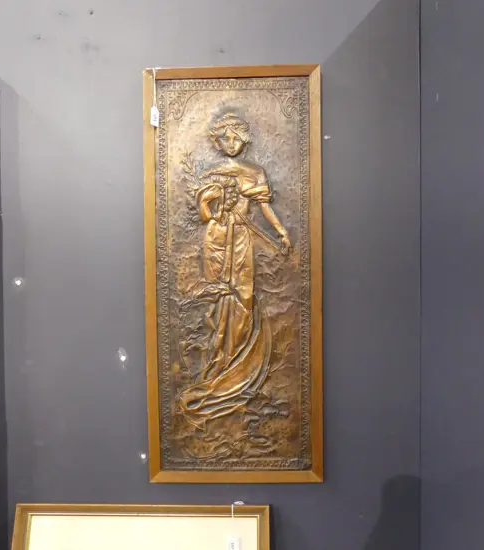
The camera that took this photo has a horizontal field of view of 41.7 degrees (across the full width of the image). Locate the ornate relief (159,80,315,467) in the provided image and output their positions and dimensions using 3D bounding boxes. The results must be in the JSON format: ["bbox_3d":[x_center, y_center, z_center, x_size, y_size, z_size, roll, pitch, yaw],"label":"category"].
[{"bbox_3d":[-0.018,0.003,1.465,0.350,0.903,0.028,-1,2,2],"label":"ornate relief"}]

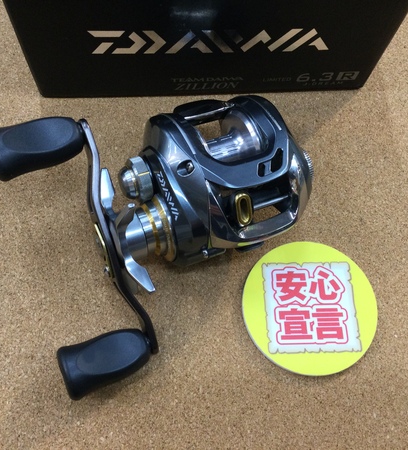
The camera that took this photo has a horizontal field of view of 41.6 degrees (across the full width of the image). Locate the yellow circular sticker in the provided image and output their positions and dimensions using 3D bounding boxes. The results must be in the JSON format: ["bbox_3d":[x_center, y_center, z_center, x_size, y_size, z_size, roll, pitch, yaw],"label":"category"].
[{"bbox_3d":[0.046,0.035,0.235,0.060,0.002,0.060,2,68,-4],"label":"yellow circular sticker"}]

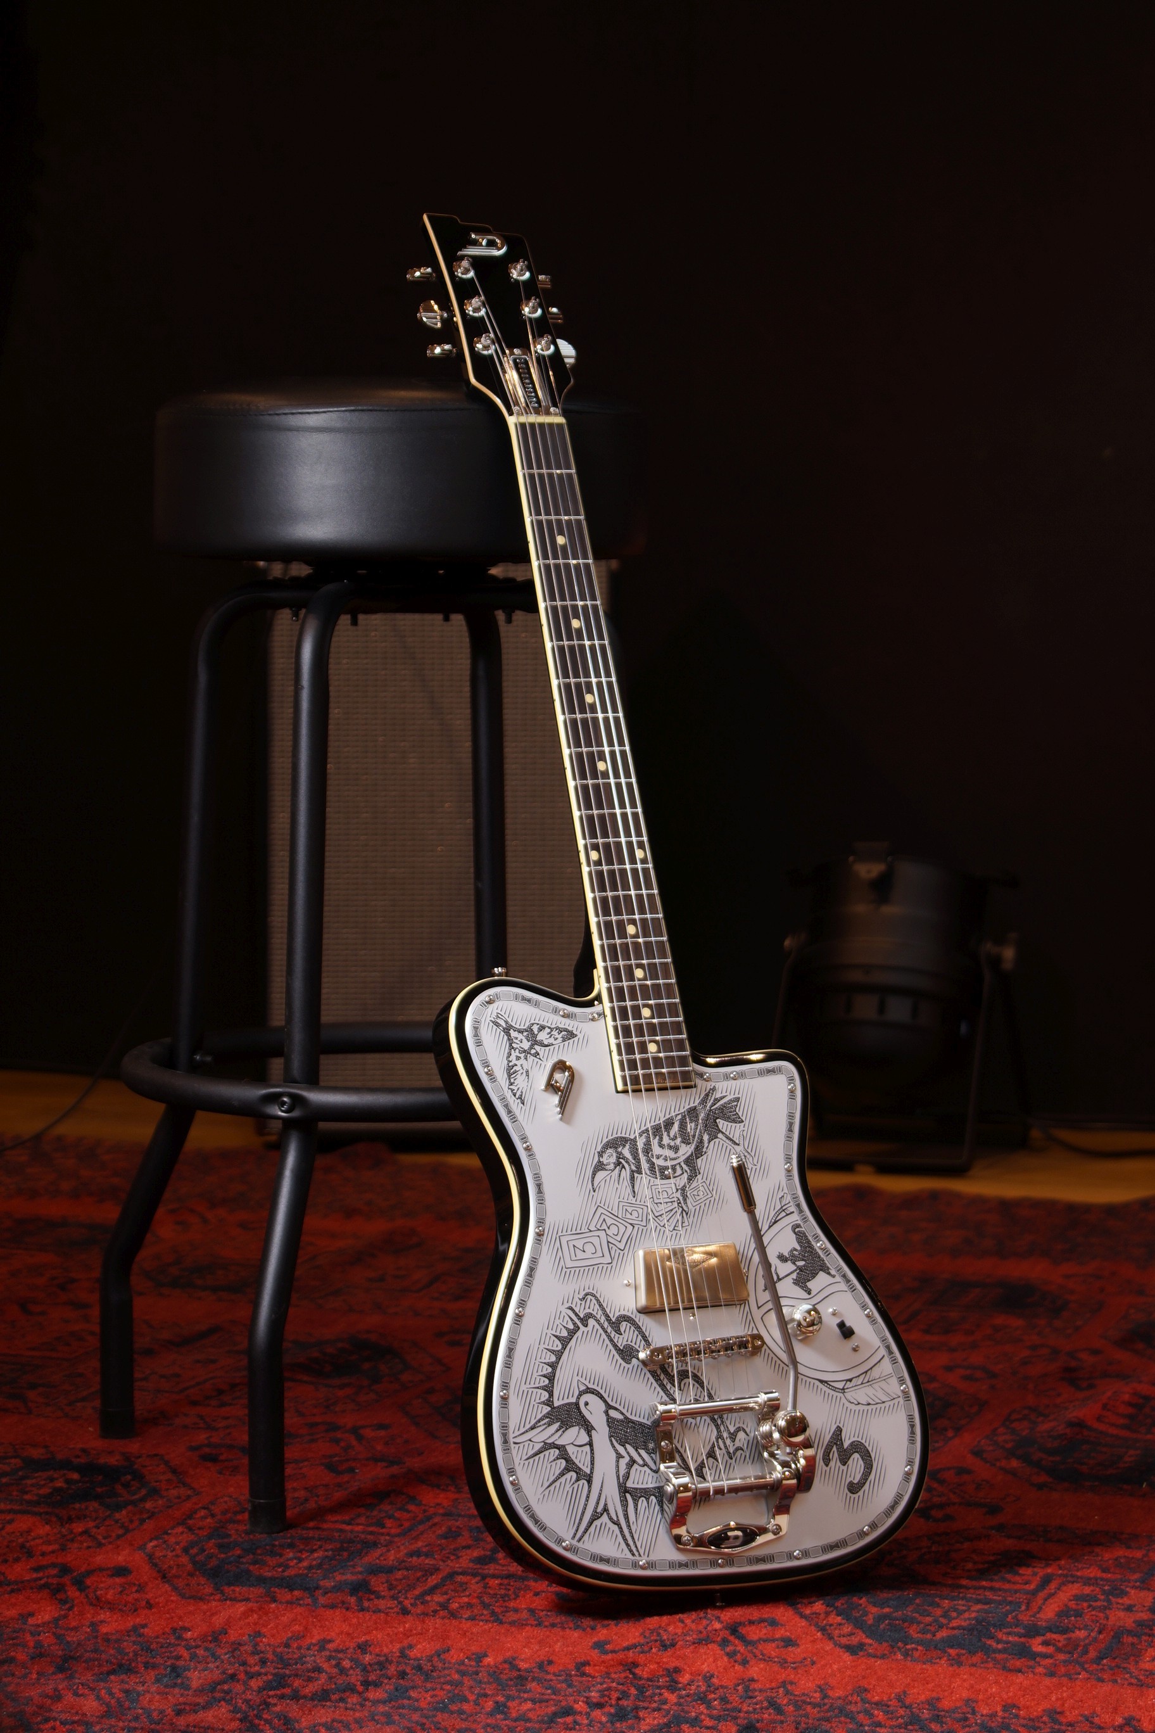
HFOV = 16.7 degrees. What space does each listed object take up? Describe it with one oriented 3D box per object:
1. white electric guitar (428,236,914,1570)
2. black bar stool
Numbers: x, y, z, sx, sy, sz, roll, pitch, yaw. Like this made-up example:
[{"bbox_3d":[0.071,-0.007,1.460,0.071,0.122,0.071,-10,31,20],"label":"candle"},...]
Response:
[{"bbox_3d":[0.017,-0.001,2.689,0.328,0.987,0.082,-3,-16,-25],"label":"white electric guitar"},{"bbox_3d":[-0.134,0.047,2.946,0.435,0.803,0.435,1,5,0],"label":"black bar stool"}]

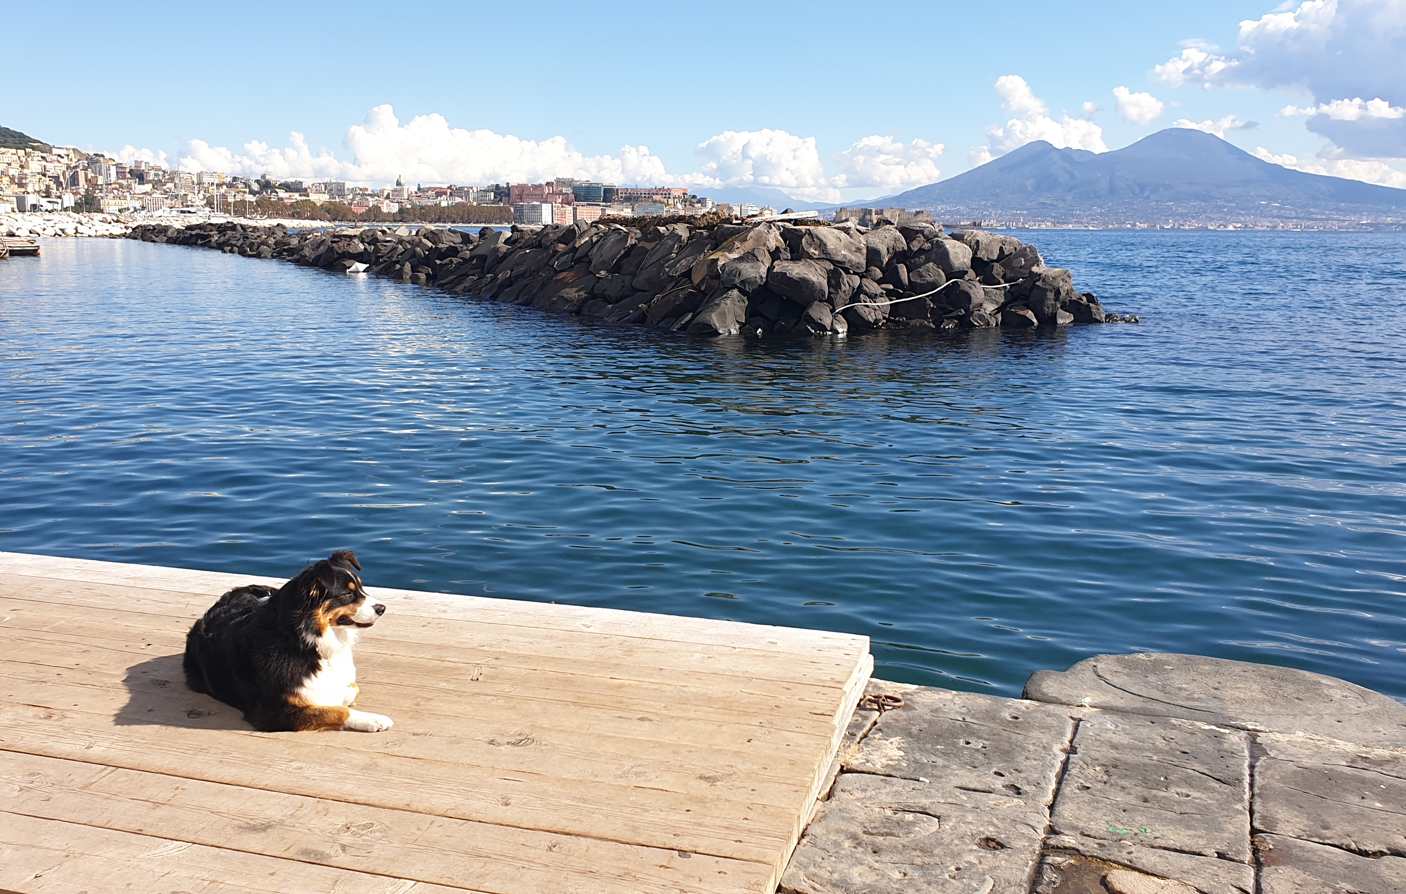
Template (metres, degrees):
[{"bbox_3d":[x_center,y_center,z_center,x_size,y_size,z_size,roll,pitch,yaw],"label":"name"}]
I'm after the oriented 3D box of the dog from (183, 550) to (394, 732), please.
[{"bbox_3d":[-1.171,0.489,2.976,0.800,0.455,0.370,8,14,33],"label":"dog"}]

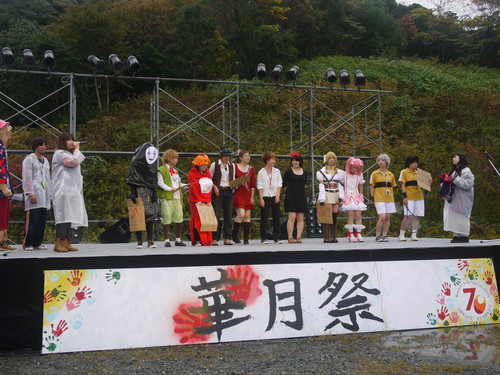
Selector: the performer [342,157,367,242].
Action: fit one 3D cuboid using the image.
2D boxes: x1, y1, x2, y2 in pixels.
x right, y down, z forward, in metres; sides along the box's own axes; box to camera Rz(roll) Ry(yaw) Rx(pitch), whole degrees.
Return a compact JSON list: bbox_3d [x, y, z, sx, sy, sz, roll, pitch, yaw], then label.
[{"bbox_3d":[1.913,0.225,10.600,0.450,1.569,0.340,-1,-3,10],"label":"performer"}]

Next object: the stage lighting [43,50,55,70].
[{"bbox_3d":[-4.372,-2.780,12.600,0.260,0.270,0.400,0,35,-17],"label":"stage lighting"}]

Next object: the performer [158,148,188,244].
[{"bbox_3d":[-1.306,0.180,9.800,0.400,1.666,0.330,2,-4,-42],"label":"performer"}]

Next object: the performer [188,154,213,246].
[{"bbox_3d":[-0.848,0.221,10.000,0.370,1.584,0.330,2,-4,-35],"label":"performer"}]

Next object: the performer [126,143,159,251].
[{"bbox_3d":[-1.726,0.129,9.300,0.460,1.706,0.360,1,-4,-30],"label":"performer"}]

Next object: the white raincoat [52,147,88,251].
[{"bbox_3d":[-2.565,0.165,8.276,0.460,1.490,0.500,-1,-3,7],"label":"white raincoat"}]

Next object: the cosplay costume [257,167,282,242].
[{"bbox_3d":[0.358,0.320,10.350,0.440,1.392,0.270,0,-3,-8],"label":"cosplay costume"}]

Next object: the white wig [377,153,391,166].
[{"bbox_3d":[2.461,-0.502,10.650,0.250,0.267,0.260,-2,-4,28],"label":"white wig"}]

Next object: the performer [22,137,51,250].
[{"bbox_3d":[-3.303,0.201,8.950,0.300,1.533,0.410,-3,-4,38],"label":"performer"}]

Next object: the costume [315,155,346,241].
[{"bbox_3d":[1.463,0.202,10.500,0.490,1.621,0.310,-1,-3,3],"label":"costume"}]

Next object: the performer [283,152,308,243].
[{"bbox_3d":[0.819,0.189,10.400,0.450,1.638,0.290,-1,-3,3],"label":"performer"}]

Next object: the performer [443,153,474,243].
[{"bbox_3d":[3.645,0.184,10.100,0.420,1.573,0.450,0,-3,-12],"label":"performer"}]

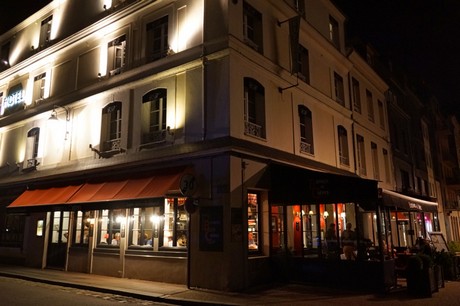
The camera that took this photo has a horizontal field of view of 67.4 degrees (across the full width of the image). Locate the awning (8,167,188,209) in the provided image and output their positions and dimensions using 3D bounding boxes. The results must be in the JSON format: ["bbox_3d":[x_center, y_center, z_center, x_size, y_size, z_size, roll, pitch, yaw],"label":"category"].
[{"bbox_3d":[-5.167,1.321,11.905,9.000,0.930,0.900,-8,-14,33],"label":"awning"}]

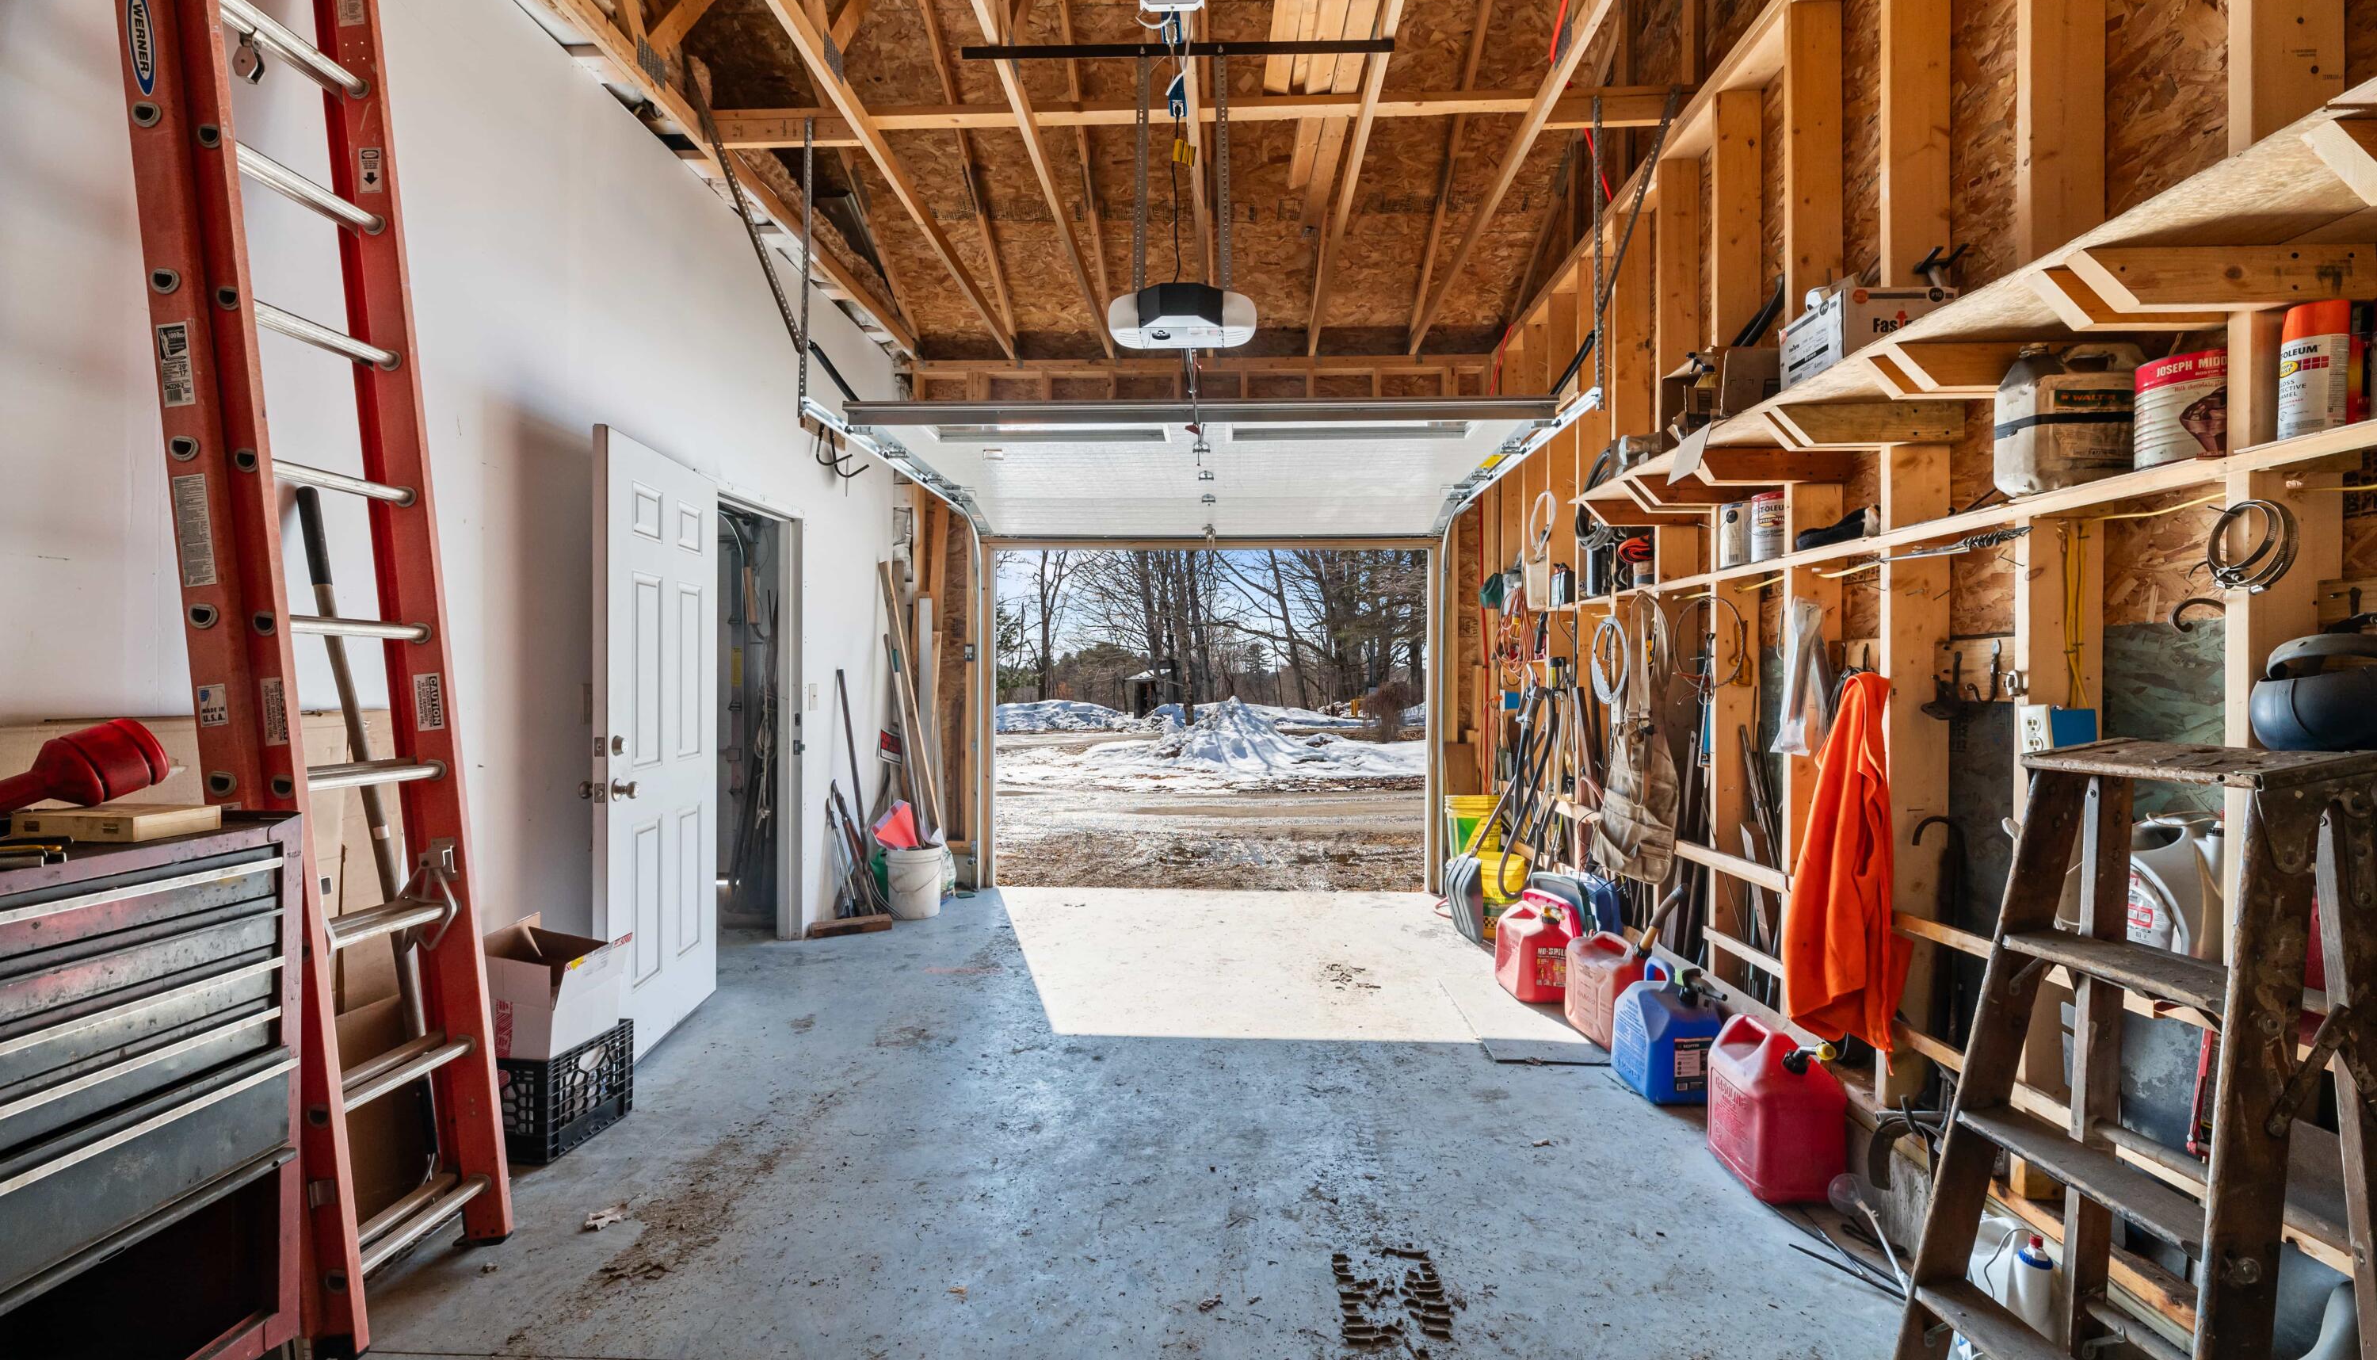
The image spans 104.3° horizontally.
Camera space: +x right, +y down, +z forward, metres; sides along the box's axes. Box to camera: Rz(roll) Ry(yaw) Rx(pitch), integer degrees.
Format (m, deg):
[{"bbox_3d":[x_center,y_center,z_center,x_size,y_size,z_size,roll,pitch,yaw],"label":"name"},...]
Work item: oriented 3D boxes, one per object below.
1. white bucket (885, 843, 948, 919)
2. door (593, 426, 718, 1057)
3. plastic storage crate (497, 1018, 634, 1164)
[{"bbox_3d":[-1.471,1.073,4.980,0.305,0.365,0.305,0,1,-2],"label":"white bucket"},{"bbox_3d":[-1.871,0.233,3.297,0.055,2.040,0.885,0,1,-7],"label":"door"},{"bbox_3d":[-1.823,1.142,2.617,0.310,0.280,0.310,0,1,9],"label":"plastic storage crate"}]

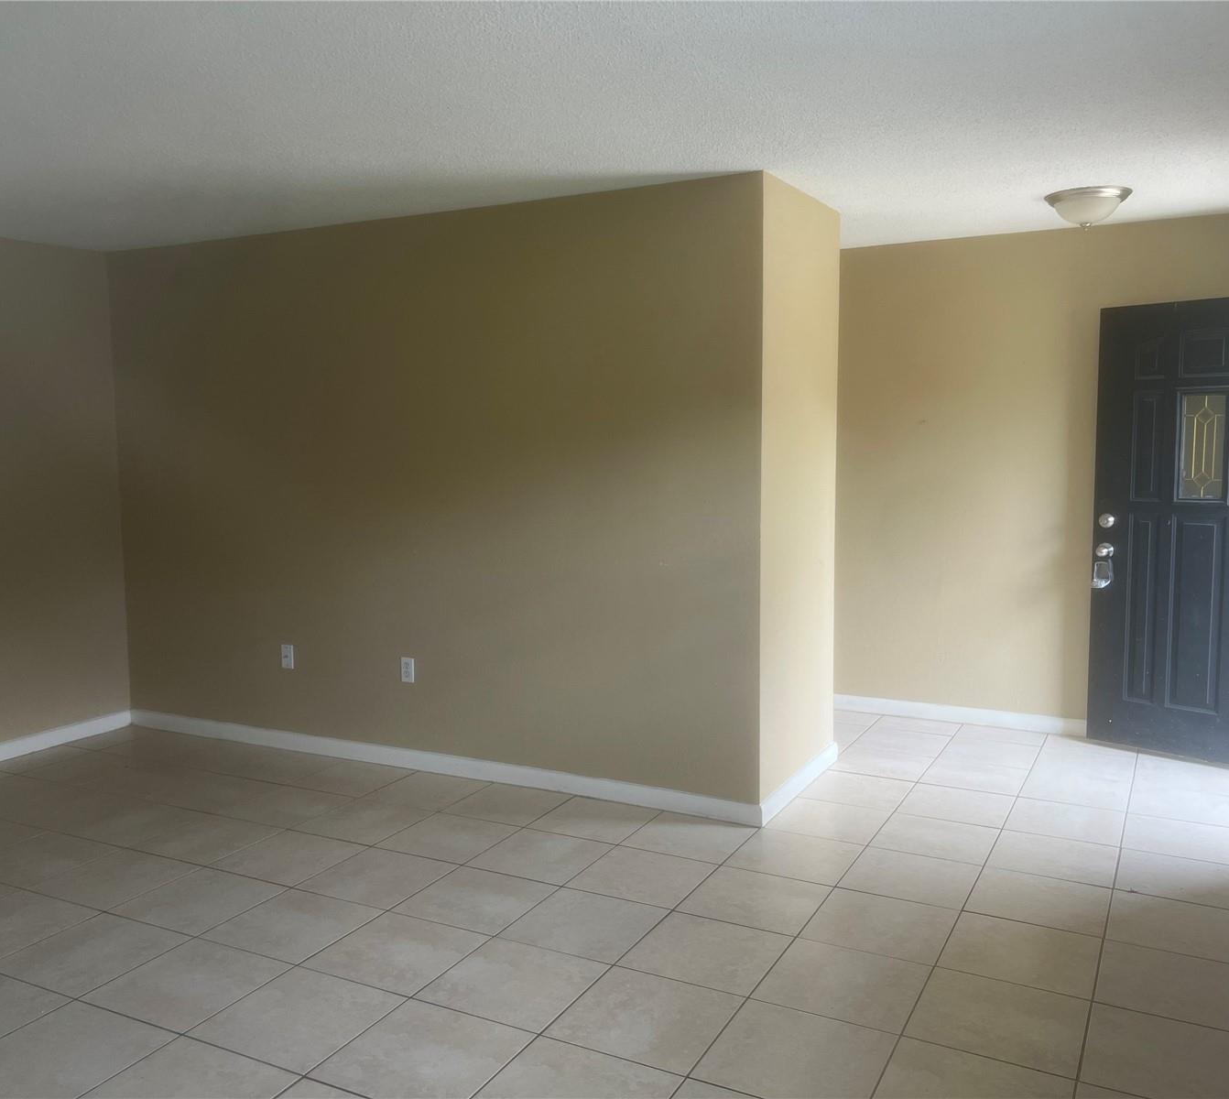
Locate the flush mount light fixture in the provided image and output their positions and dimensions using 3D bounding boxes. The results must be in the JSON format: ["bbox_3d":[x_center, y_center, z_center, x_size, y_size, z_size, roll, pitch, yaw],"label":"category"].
[{"bbox_3d":[1.904,-1.355,4.428,0.326,0.134,0.326,3,7,28],"label":"flush mount light fixture"}]

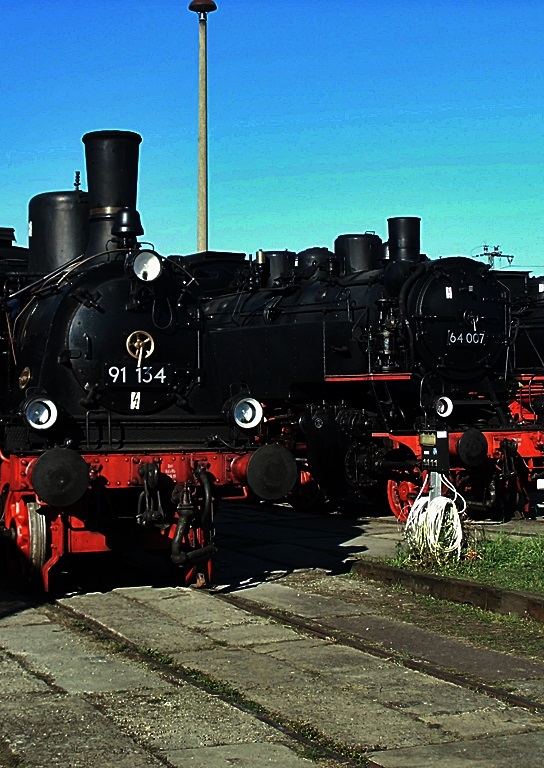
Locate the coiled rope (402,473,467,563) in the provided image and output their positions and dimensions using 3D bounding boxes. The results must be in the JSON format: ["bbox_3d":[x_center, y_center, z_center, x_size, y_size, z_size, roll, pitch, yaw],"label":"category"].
[{"bbox_3d":[1.578,1.296,13.500,0.580,0.820,0.380,0,0,7],"label":"coiled rope"}]

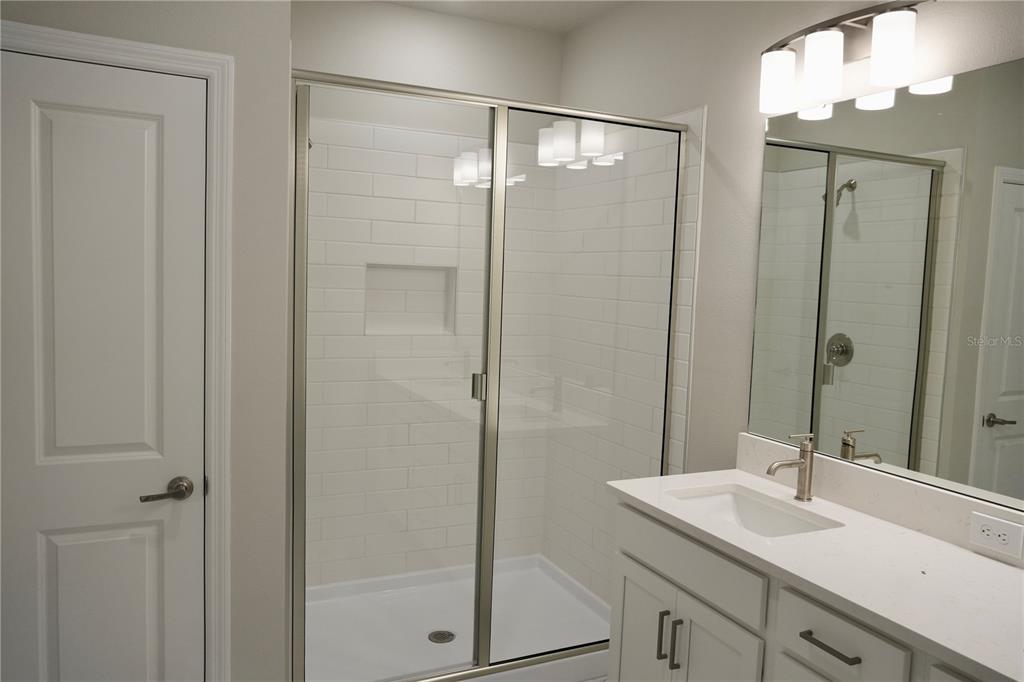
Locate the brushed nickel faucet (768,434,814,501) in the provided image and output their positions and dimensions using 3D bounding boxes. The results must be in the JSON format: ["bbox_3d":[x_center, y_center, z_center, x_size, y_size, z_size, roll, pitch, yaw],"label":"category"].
[{"bbox_3d":[0.831,0.381,2.293,0.183,0.200,0.052,-1,6,-26],"label":"brushed nickel faucet"}]

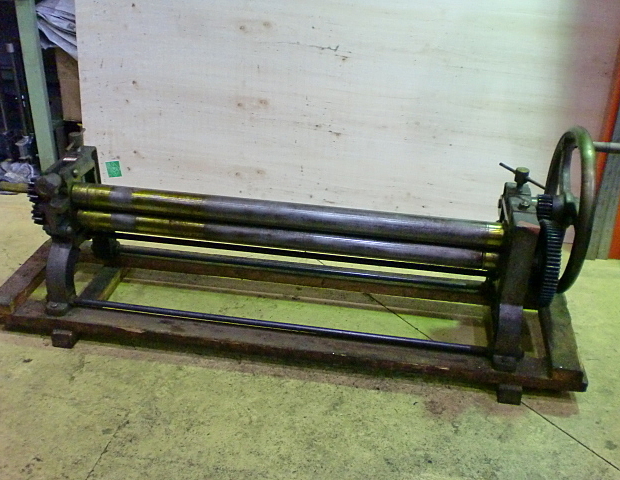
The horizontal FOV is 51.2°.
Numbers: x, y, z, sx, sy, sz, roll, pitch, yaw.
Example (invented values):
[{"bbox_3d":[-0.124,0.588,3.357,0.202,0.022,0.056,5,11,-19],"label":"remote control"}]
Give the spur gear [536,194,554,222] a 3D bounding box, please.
[{"bbox_3d":[0.582,-0.078,1.602,0.038,0.068,0.068,6,28,7],"label":"spur gear"}]

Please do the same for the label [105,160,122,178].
[{"bbox_3d":[-0.807,-0.291,2.670,0.061,0.064,0.002,-5,16,11],"label":"label"}]

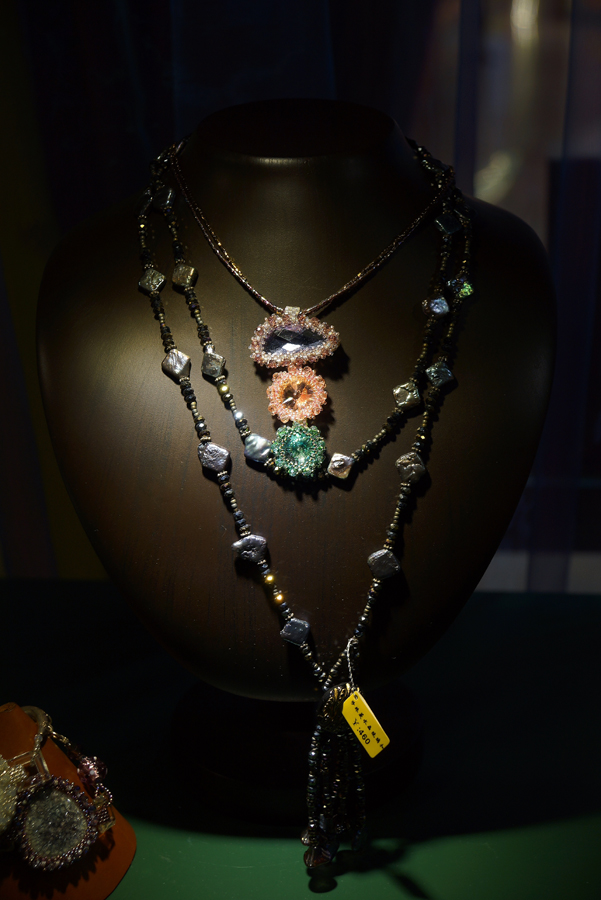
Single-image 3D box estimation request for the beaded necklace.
[{"bbox_3d":[0.003,0.028,0.667,0.160,0.330,0.180,0,26,0],"label":"beaded necklace"}]

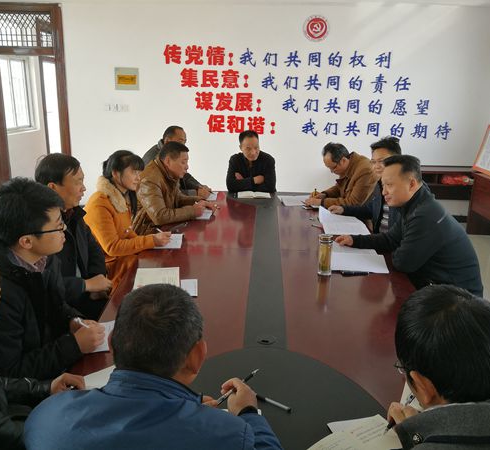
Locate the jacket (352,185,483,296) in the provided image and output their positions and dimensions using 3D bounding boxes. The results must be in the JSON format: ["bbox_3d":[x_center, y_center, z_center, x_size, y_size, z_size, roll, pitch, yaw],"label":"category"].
[{"bbox_3d":[0.866,0.126,2.465,0.560,0.640,0.510,2,16,2],"label":"jacket"}]

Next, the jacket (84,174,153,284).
[{"bbox_3d":[-0.702,0.067,2.642,0.430,0.660,0.450,2,16,2],"label":"jacket"}]

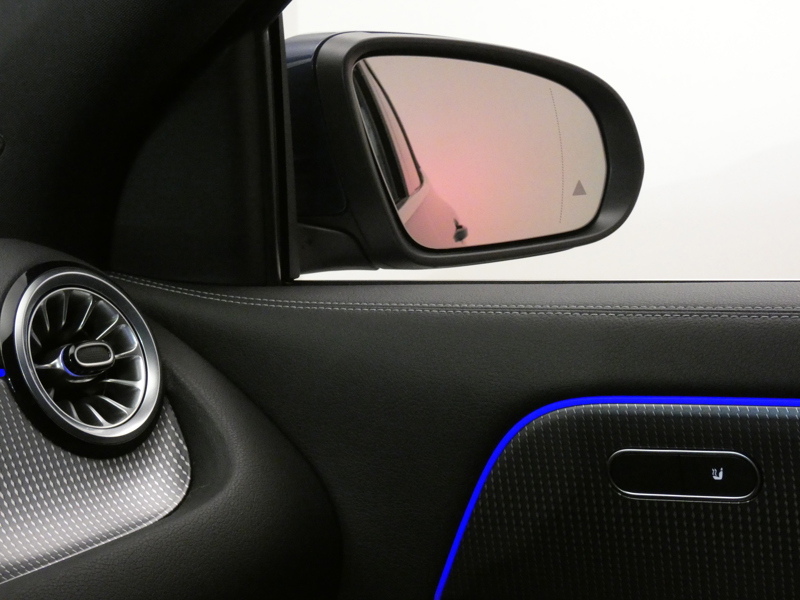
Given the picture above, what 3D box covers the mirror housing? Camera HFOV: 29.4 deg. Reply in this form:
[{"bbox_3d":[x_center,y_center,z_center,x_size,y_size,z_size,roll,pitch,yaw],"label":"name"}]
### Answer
[{"bbox_3d":[0.034,-0.104,1.100,0.253,0.160,0.135,-2,4,-31],"label":"mirror housing"}]

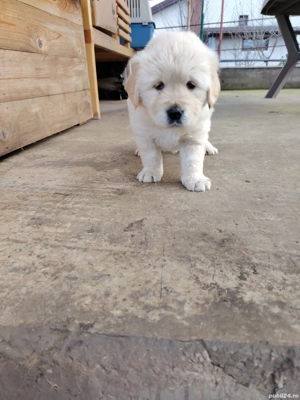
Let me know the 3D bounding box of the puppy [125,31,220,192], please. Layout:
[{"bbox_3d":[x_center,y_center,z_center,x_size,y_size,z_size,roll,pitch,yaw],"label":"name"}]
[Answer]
[{"bbox_3d":[0.057,-0.210,0.646,0.190,0.285,0.385,1,25,5],"label":"puppy"}]

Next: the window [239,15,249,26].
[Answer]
[{"bbox_3d":[6.334,-12.086,18.716,0.629,0.620,0.400,-1,24,0],"label":"window"}]

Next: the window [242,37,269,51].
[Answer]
[{"bbox_3d":[6.687,-9.840,17.543,1.648,0.710,0.150,-1,24,0],"label":"window"}]

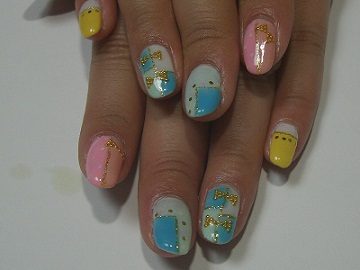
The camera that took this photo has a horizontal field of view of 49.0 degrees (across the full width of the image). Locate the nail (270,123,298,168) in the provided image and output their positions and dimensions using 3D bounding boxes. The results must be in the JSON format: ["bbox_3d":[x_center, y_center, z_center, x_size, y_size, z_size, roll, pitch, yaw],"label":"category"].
[{"bbox_3d":[0.032,0.003,0.122,0.008,0.003,0.014,8,77,14],"label":"nail"}]

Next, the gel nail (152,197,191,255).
[{"bbox_3d":[-0.002,0.027,0.116,0.011,0.003,0.017,-2,71,-9],"label":"gel nail"}]

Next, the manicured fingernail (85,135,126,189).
[{"bbox_3d":[-0.023,0.008,0.121,0.011,0.003,0.016,7,74,0],"label":"manicured fingernail"}]

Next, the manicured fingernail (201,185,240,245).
[{"bbox_3d":[0.012,0.024,0.117,0.011,0.003,0.017,9,73,15],"label":"manicured fingernail"}]

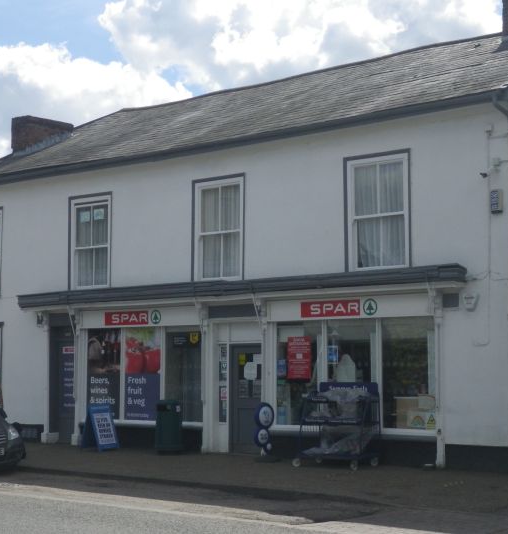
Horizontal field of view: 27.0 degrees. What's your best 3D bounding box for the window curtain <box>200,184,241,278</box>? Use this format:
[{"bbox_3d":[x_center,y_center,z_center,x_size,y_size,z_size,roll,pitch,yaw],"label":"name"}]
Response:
[{"bbox_3d":[-0.654,-0.677,21.132,1.010,1.850,0.130,-5,-7,38],"label":"window curtain"}]

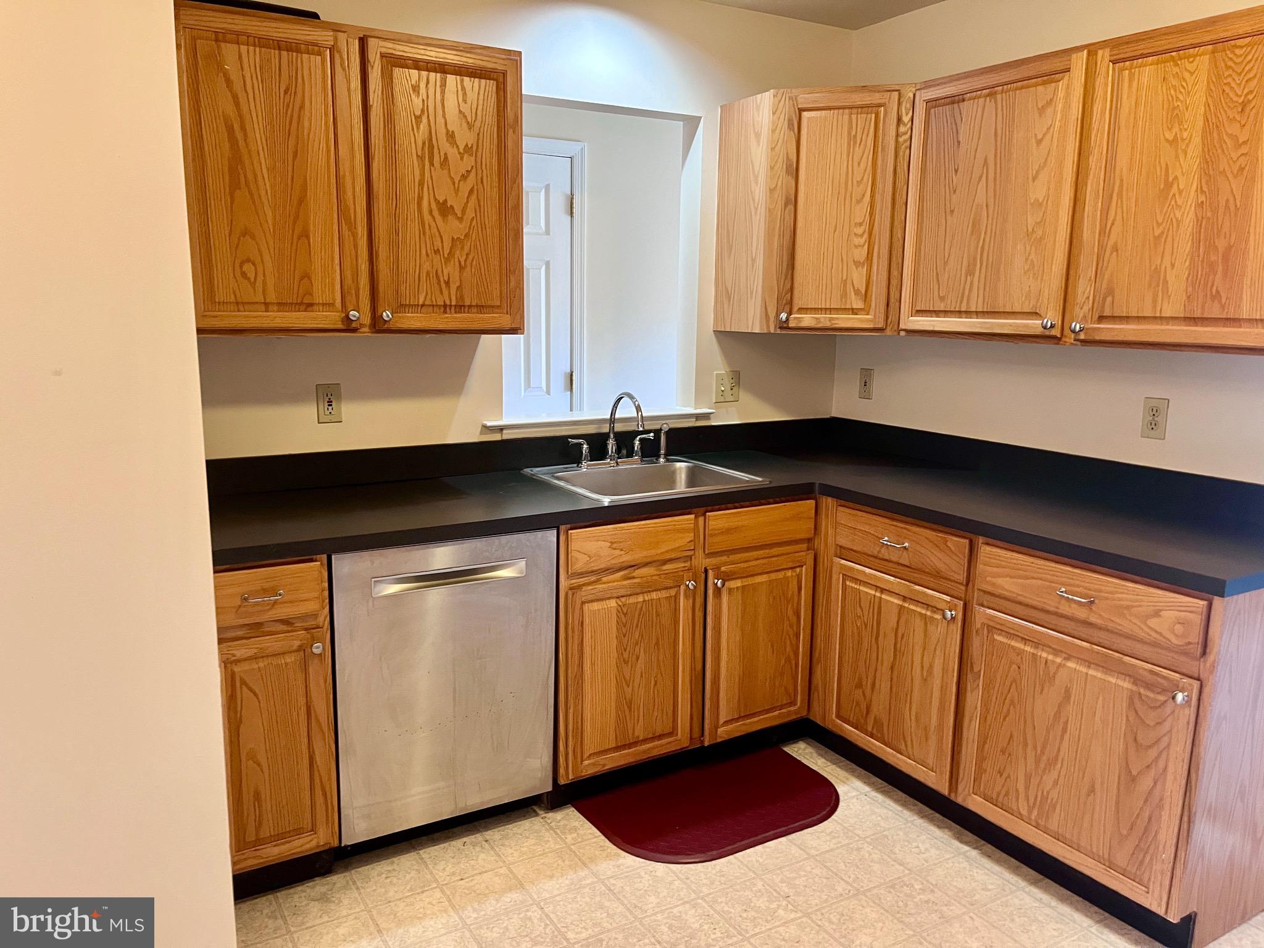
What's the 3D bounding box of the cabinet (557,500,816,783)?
[{"bbox_3d":[0.043,0.425,3.094,0.913,0.759,0.632,-5,12,-30],"label":"cabinet"}]

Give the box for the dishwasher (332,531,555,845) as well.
[{"bbox_3d":[-0.610,0.494,2.695,0.595,0.762,0.620,-5,12,-30],"label":"dishwasher"}]

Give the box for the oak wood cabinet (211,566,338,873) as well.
[{"bbox_3d":[-1.007,0.521,2.476,0.304,0.759,0.632,-5,12,-30],"label":"oak wood cabinet"}]

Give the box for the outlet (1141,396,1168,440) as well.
[{"bbox_3d":[1.475,-0.156,2.676,0.008,0.114,0.069,-5,12,-30],"label":"outlet"}]

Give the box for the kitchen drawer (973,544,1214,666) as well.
[{"bbox_3d":[1.262,0.264,2.351,0.495,0.127,0.576,-5,12,-30],"label":"kitchen drawer"}]

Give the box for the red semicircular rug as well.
[{"bbox_3d":[0.261,0.972,2.774,0.779,0.014,0.458,-5,12,-30],"label":"red semicircular rug"}]

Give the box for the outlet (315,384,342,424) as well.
[{"bbox_3d":[-0.887,-0.207,2.784,0.071,0.114,0.008,-5,12,-30],"label":"outlet"}]

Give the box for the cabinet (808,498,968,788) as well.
[{"bbox_3d":[1.001,0.461,2.959,0.632,0.759,0.626,-5,12,-30],"label":"cabinet"}]

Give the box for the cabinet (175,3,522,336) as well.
[{"bbox_3d":[-0.770,-0.766,2.568,0.904,0.766,0.321,-5,12,-30],"label":"cabinet"}]

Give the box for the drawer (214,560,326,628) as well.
[{"bbox_3d":[-0.968,0.237,2.366,0.266,0.125,0.495,-5,12,-30],"label":"drawer"}]

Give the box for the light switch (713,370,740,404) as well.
[{"bbox_3d":[0.351,-0.321,3.511,0.114,0.114,0.012,-5,12,-30],"label":"light switch"}]

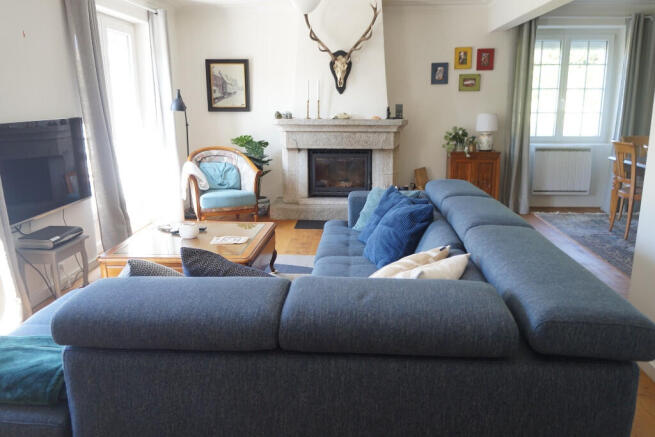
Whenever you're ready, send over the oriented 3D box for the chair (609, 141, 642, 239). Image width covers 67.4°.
[{"bbox_3d":[3.268,-0.283,4.987,0.500,0.950,0.430,0,14,4],"label":"chair"}]

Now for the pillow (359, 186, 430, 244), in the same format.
[{"bbox_3d":[0.419,0.014,3.192,0.160,0.440,0.440,31,-5,-30],"label":"pillow"}]

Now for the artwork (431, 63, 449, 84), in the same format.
[{"bbox_3d":[1.343,-1.727,5.871,0.200,0.249,0.020,0,14,4],"label":"artwork"}]

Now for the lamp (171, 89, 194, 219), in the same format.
[{"bbox_3d":[-1.698,-0.756,5.898,0.260,1.530,0.260,-4,14,-12],"label":"lamp"}]

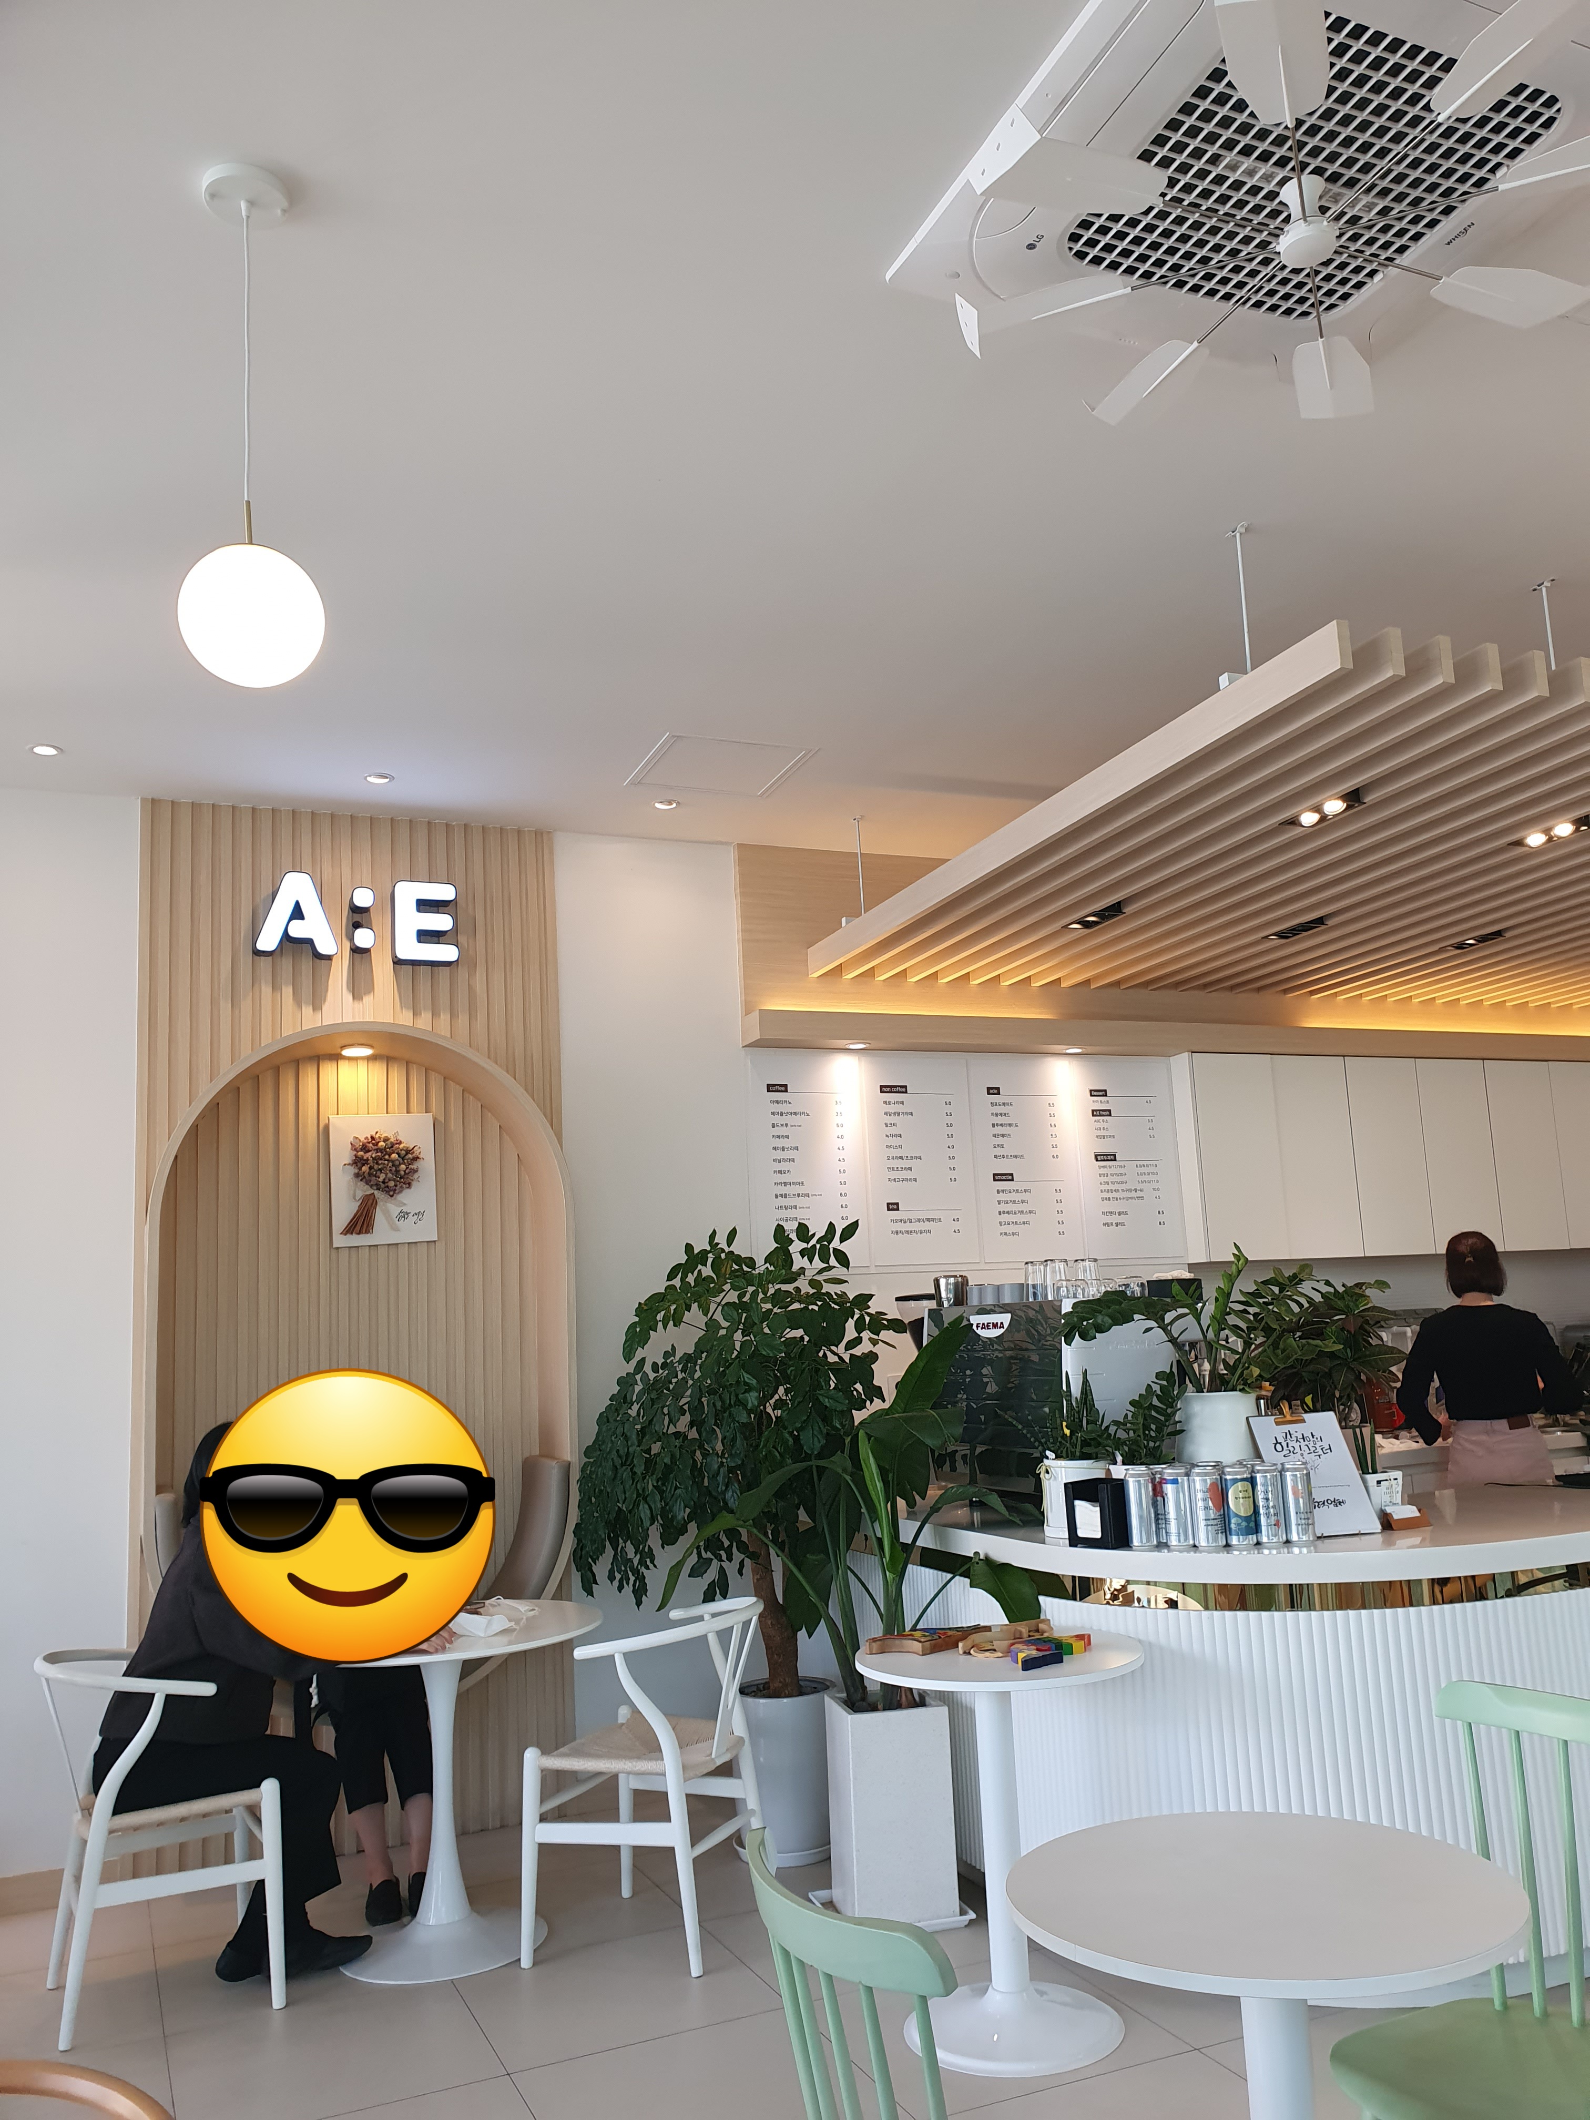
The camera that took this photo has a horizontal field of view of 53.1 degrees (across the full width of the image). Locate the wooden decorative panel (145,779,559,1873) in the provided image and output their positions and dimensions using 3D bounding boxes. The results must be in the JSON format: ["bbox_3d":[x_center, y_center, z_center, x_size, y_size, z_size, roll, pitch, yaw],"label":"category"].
[{"bbox_3d":[-1.313,0.746,4.818,1.275,3.085,0.120,1,-11,-24],"label":"wooden decorative panel"}]

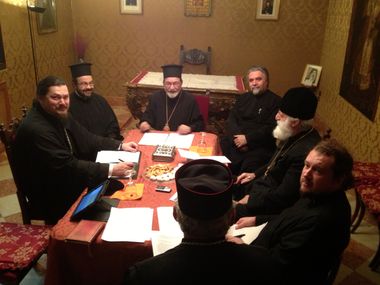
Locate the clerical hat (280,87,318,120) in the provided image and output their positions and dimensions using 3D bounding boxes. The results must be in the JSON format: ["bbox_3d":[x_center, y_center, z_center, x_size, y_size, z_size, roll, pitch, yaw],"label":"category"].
[{"bbox_3d":[0.684,-0.244,2.400,0.230,0.155,0.195,12,20,1],"label":"clerical hat"}]

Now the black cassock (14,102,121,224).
[{"bbox_3d":[-0.787,0.228,2.668,0.680,0.970,0.580,7,20,14],"label":"black cassock"}]

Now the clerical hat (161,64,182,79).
[{"bbox_3d":[-0.168,-0.653,3.550,0.200,0.110,0.210,1,20,-2],"label":"clerical hat"}]

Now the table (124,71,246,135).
[{"bbox_3d":[-0.031,-0.488,5.452,1.580,0.800,1.200,3,20,4],"label":"table"}]

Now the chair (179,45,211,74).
[{"bbox_3d":[0.088,-1.000,6.331,0.510,1.170,0.530,3,20,5],"label":"chair"}]

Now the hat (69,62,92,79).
[{"bbox_3d":[-0.968,-0.645,3.420,0.200,0.115,0.210,-6,21,-19],"label":"hat"}]

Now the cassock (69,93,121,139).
[{"bbox_3d":[-0.891,0.033,3.354,0.560,0.920,0.570,-13,24,-36],"label":"cassock"}]

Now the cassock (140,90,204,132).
[{"bbox_3d":[-0.155,-0.017,3.583,0.590,0.920,0.580,1,20,-2],"label":"cassock"}]

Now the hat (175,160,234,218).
[{"bbox_3d":[0.047,0.157,1.300,0.190,0.115,0.215,3,25,4],"label":"hat"}]

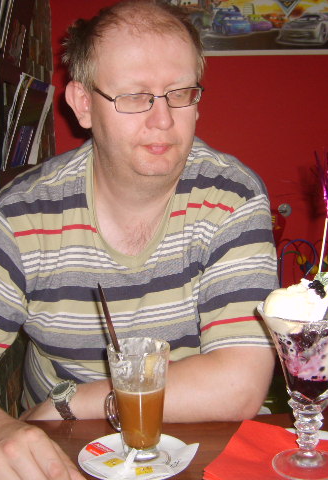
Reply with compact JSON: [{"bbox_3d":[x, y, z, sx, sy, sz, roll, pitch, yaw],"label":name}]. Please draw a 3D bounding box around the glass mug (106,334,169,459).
[{"bbox_3d":[-0.032,0.200,0.802,0.092,0.143,0.077,6,10,39],"label":"glass mug"}]

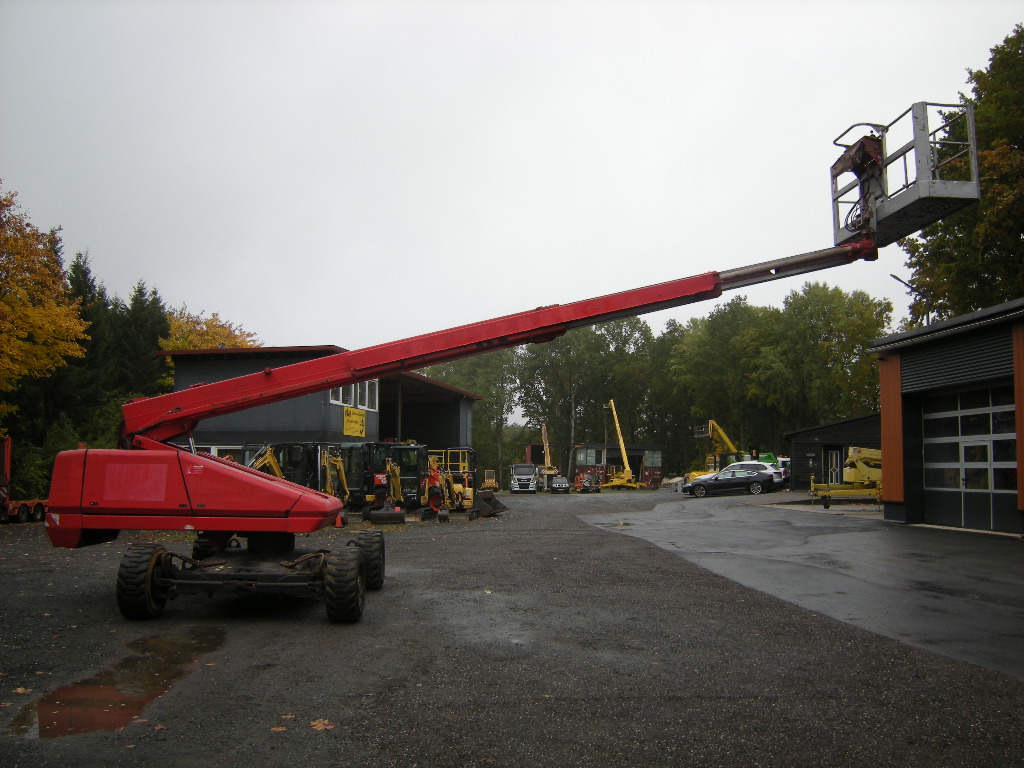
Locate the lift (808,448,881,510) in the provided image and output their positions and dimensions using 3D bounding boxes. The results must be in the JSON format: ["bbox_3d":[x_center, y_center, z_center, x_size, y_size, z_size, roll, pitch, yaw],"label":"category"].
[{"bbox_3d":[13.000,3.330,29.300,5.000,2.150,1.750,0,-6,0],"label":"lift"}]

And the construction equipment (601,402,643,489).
[{"bbox_3d":[13.000,7.200,97.000,5.300,10.600,4.200,0,-6,0],"label":"construction equipment"}]

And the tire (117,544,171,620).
[{"bbox_3d":[-3.978,2.135,8.930,0.320,0.830,0.830,0,-6,-4],"label":"tire"}]

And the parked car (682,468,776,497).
[{"bbox_3d":[11.864,5.403,45.287,4.900,1.440,1.900,-1,-6,8],"label":"parked car"}]

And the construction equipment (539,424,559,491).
[{"bbox_3d":[4.214,8.499,95.629,2.400,7.763,6.500,0,-6,0],"label":"construction equipment"}]

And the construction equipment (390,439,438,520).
[{"bbox_3d":[-3.339,3.102,26.724,1.700,2.480,3.900,-1,-6,10],"label":"construction equipment"}]

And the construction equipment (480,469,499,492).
[{"bbox_3d":[-2.322,10.241,87.415,1.750,2.359,3.500,0,-6,0],"label":"construction equipment"}]

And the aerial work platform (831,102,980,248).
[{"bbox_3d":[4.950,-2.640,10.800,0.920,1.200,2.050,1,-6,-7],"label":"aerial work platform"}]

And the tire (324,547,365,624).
[{"bbox_3d":[-1.834,2.213,9.120,0.320,0.810,0.810,0,-6,-4],"label":"tire"}]

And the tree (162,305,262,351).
[{"bbox_3d":[-18.799,0.946,52.164,7.500,12.080,7.500,0,-6,0],"label":"tree"}]

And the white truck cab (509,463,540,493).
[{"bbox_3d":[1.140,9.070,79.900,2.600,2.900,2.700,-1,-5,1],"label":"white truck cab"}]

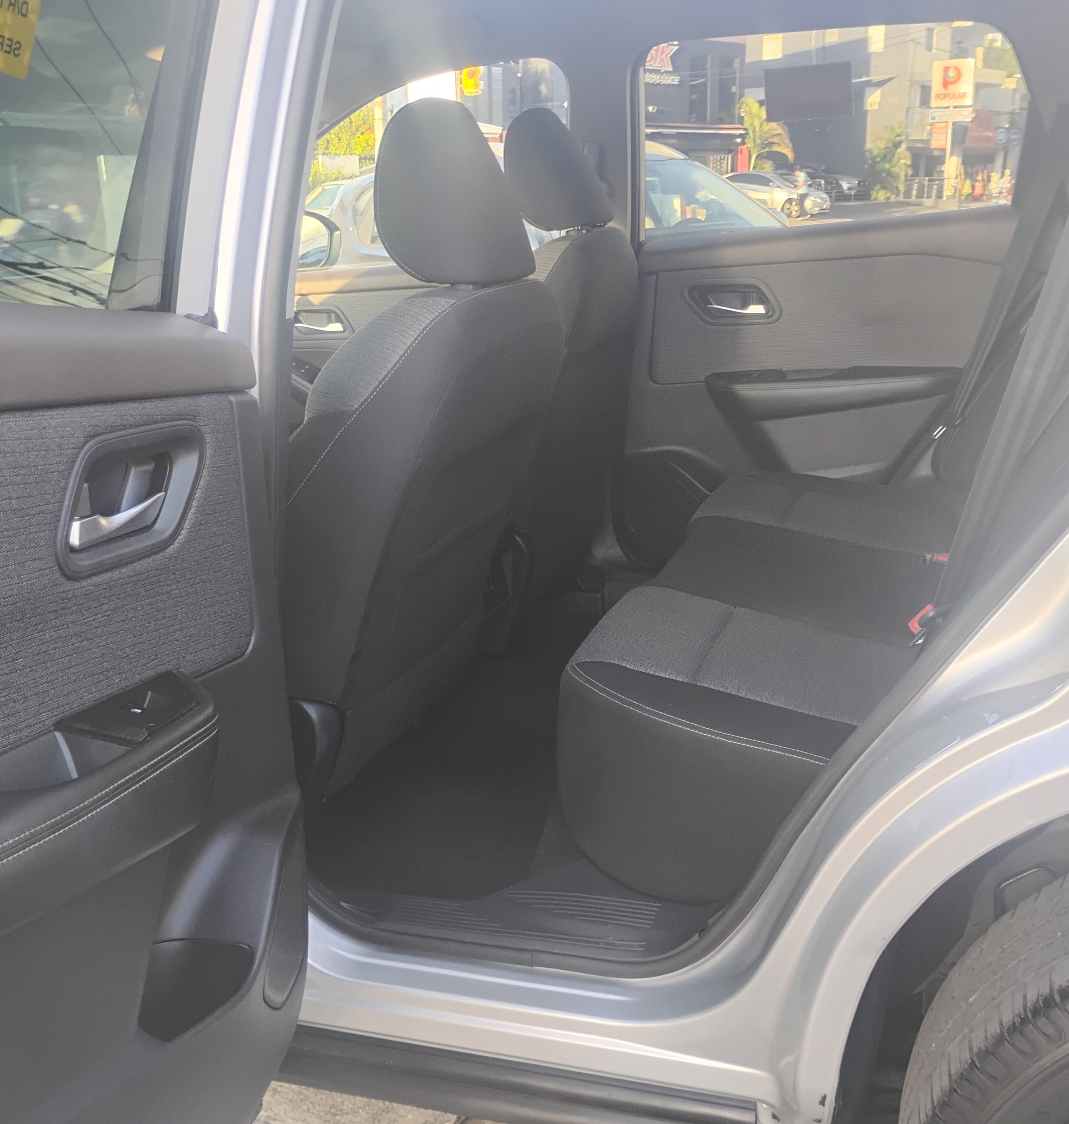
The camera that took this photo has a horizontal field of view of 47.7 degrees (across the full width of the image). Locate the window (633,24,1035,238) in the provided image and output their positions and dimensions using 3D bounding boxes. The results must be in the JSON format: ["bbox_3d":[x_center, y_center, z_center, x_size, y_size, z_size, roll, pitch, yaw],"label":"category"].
[{"bbox_3d":[0.580,-0.825,2.345,0.762,0.376,0.065,4,17,19],"label":"window"}]

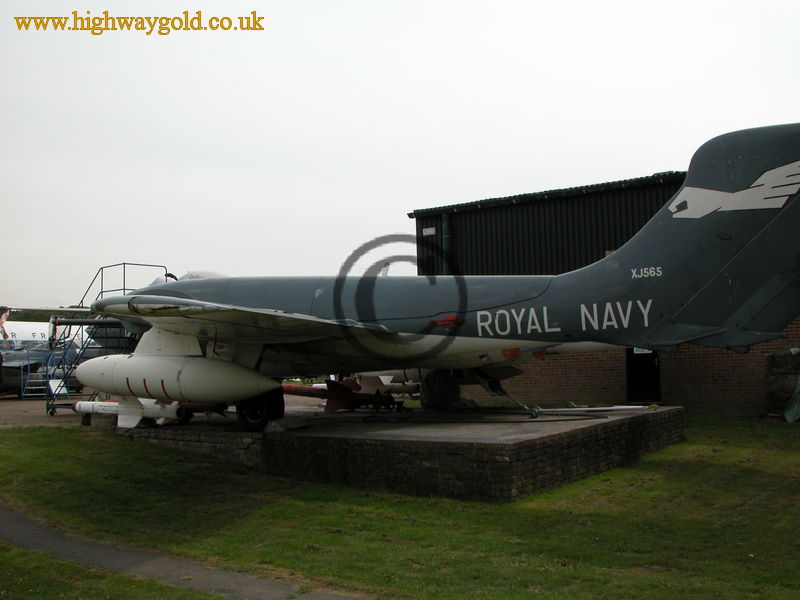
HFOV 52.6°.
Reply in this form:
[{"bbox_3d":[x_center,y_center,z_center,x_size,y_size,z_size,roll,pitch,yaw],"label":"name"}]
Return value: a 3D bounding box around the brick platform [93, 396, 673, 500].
[{"bbox_3d":[0.262,2.351,13.939,7.220,0.630,6.880,-5,-6,34],"label":"brick platform"}]

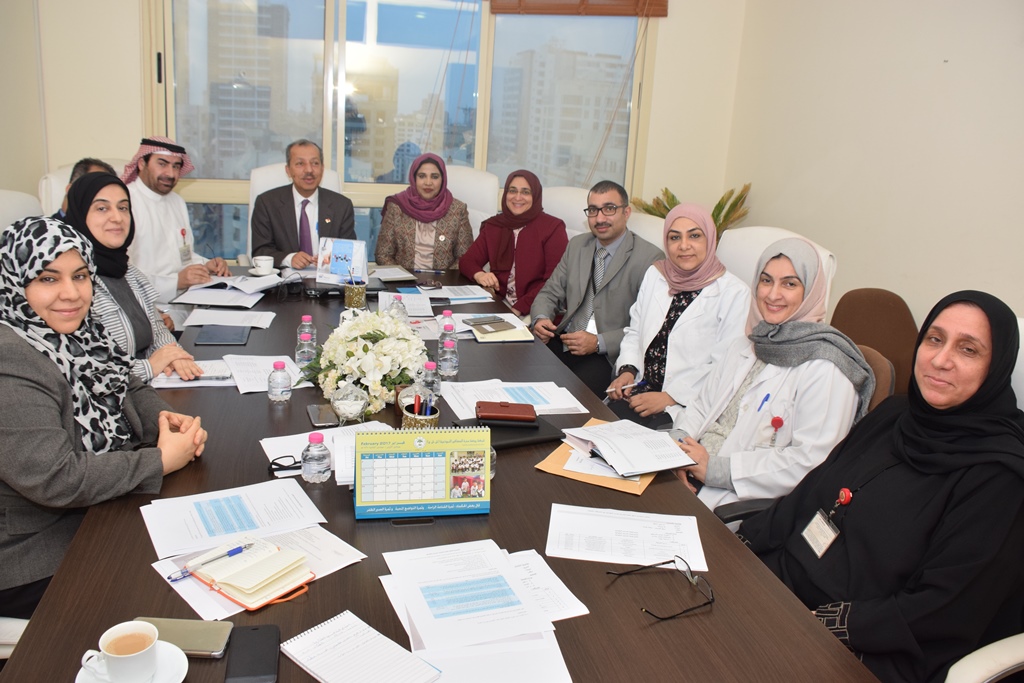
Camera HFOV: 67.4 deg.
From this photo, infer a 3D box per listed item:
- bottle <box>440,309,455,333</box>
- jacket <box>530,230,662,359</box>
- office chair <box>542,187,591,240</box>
[{"bbox_3d":[-0.226,-0.052,2.679,0.063,0.118,0.063,-1,17,-14],"label":"bottle"},{"bbox_3d":[0.316,-0.138,2.910,0.500,0.530,0.370,16,20,36],"label":"jacket"},{"bbox_3d":[0.063,-0.145,3.786,0.660,1.210,0.630,-6,19,-30],"label":"office chair"}]

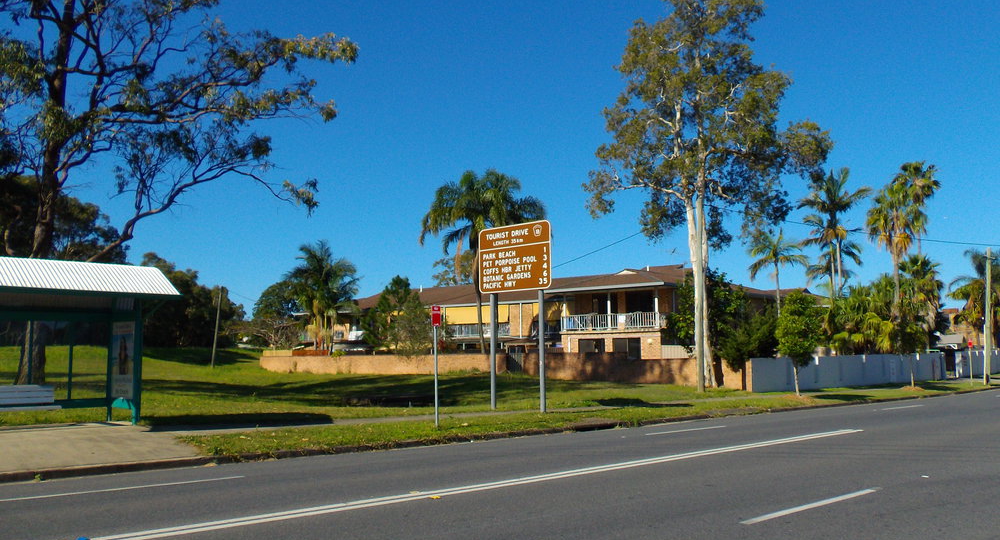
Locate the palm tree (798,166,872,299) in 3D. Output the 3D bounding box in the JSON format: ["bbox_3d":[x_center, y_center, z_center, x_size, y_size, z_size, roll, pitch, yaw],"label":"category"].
[{"bbox_3d":[21.145,0.024,50.809,4.190,13.200,4.190,-3,-7,23],"label":"palm tree"}]

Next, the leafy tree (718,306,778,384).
[{"bbox_3d":[10.666,3.288,35.000,2.553,3.591,2.600,0,-5,0],"label":"leafy tree"}]

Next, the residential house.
[{"bbox_3d":[3.841,4.660,65.027,15.000,7.600,34.000,5,-9,-42],"label":"residential house"}]

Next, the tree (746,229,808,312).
[{"bbox_3d":[16.415,1.939,47.573,3.460,8.750,3.460,-3,-7,19],"label":"tree"}]

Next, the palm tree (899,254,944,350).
[{"bbox_3d":[26.164,2.773,49.982,2.410,7.650,2.410,-4,-7,27],"label":"palm tree"}]

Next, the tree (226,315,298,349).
[{"bbox_3d":[-22.176,5.996,75.839,6.660,3.460,6.660,1,-7,-16],"label":"tree"}]

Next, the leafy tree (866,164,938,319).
[{"bbox_3d":[24.647,-0.057,49.304,3.930,13.150,3.930,-4,-7,27],"label":"leafy tree"}]

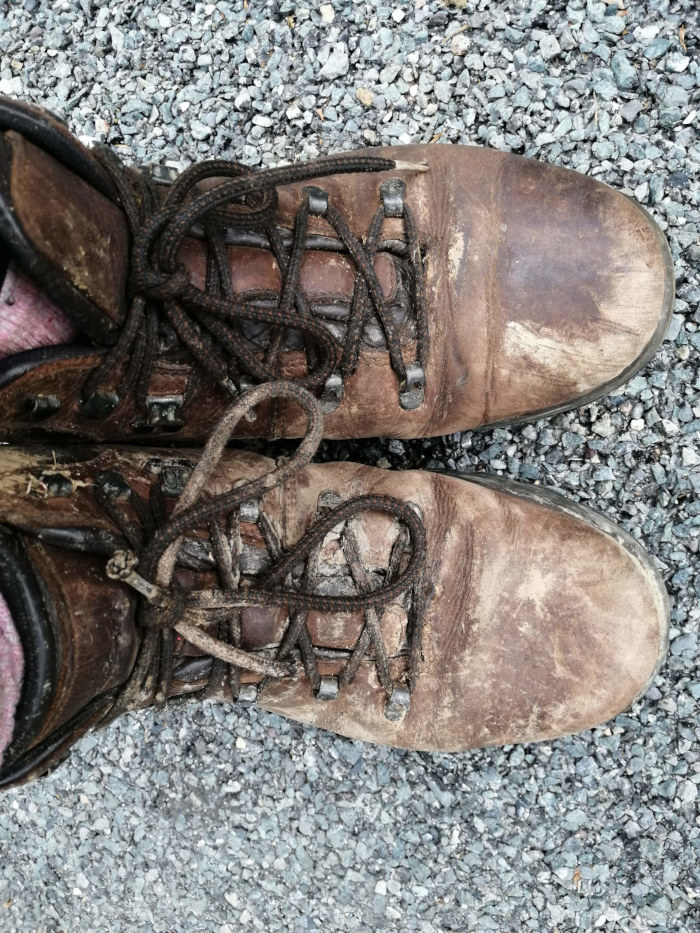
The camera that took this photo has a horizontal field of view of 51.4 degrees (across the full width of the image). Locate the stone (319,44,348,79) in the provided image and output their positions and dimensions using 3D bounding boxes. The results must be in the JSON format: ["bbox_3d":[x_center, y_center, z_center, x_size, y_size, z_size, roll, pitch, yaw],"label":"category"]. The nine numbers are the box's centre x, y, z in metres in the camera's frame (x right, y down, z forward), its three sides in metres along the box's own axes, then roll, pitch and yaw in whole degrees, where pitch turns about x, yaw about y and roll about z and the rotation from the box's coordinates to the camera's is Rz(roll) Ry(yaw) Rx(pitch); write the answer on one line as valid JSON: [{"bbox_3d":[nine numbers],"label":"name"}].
[{"bbox_3d":[-0.005,-0.182,0.331,0.011,0.009,0.021,32,94,3],"label":"stone"}]

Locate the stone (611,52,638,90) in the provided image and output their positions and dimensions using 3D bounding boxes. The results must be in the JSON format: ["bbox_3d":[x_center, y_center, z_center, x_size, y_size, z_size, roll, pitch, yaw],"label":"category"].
[{"bbox_3d":[0.121,-0.174,0.321,0.009,0.009,0.016,-18,90,5],"label":"stone"}]

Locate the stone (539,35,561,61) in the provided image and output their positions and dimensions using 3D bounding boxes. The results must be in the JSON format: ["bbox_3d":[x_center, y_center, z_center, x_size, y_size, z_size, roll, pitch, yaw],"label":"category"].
[{"bbox_3d":[0.089,-0.186,0.324,0.007,0.007,0.009,-25,90,5],"label":"stone"}]

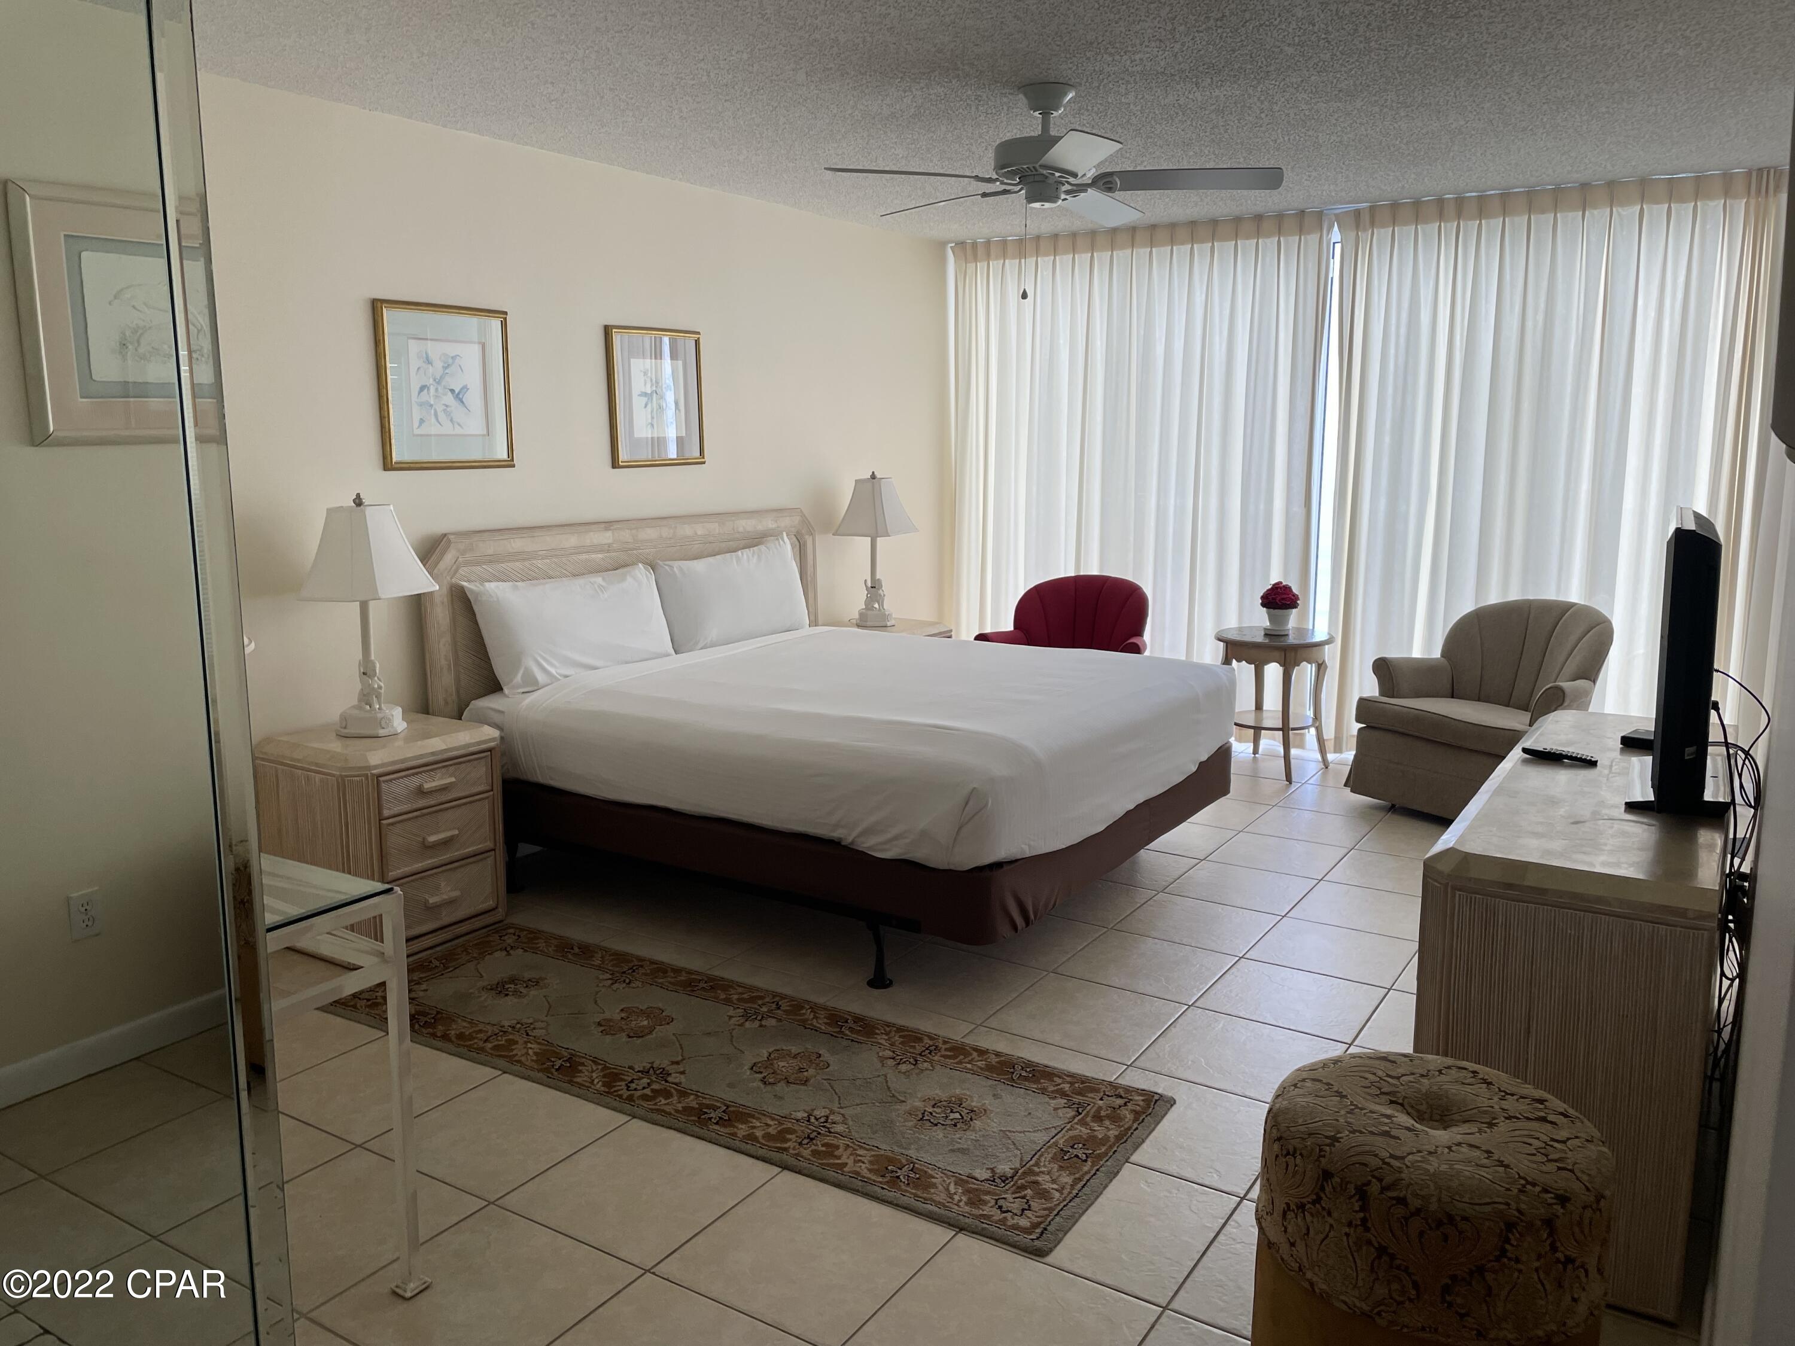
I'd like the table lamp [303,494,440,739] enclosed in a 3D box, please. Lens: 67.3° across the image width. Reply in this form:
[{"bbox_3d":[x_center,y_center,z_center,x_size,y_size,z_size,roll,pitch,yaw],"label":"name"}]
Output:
[{"bbox_3d":[-1.579,-0.179,3.998,0.348,0.714,0.335,7,12,32],"label":"table lamp"}]

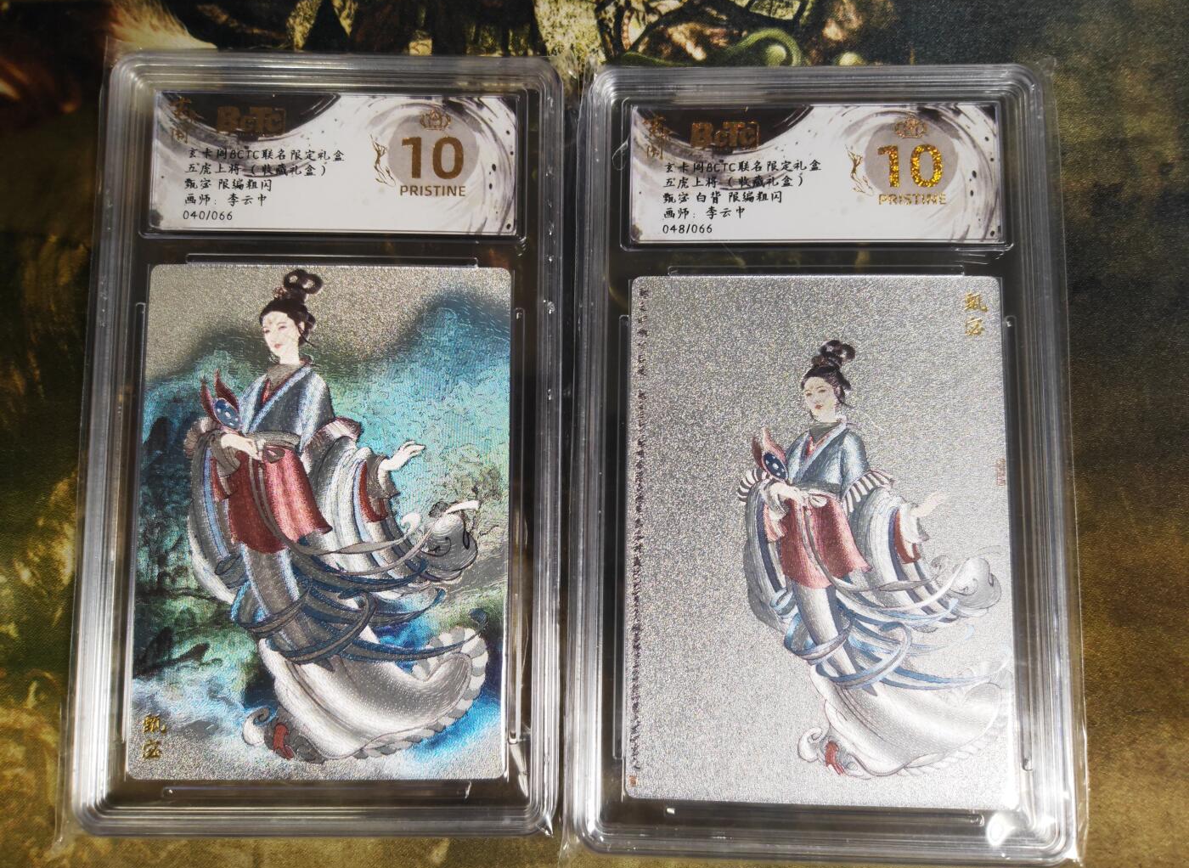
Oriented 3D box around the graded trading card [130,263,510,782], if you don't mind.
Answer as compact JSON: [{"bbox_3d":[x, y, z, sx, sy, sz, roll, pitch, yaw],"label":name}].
[{"bbox_3d":[-0.046,0.014,0.160,0.063,0.001,0.088,0,85,-1],"label":"graded trading card"}]

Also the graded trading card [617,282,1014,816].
[{"bbox_3d":[0.037,0.016,0.156,0.063,0.001,0.088,1,84,3],"label":"graded trading card"}]

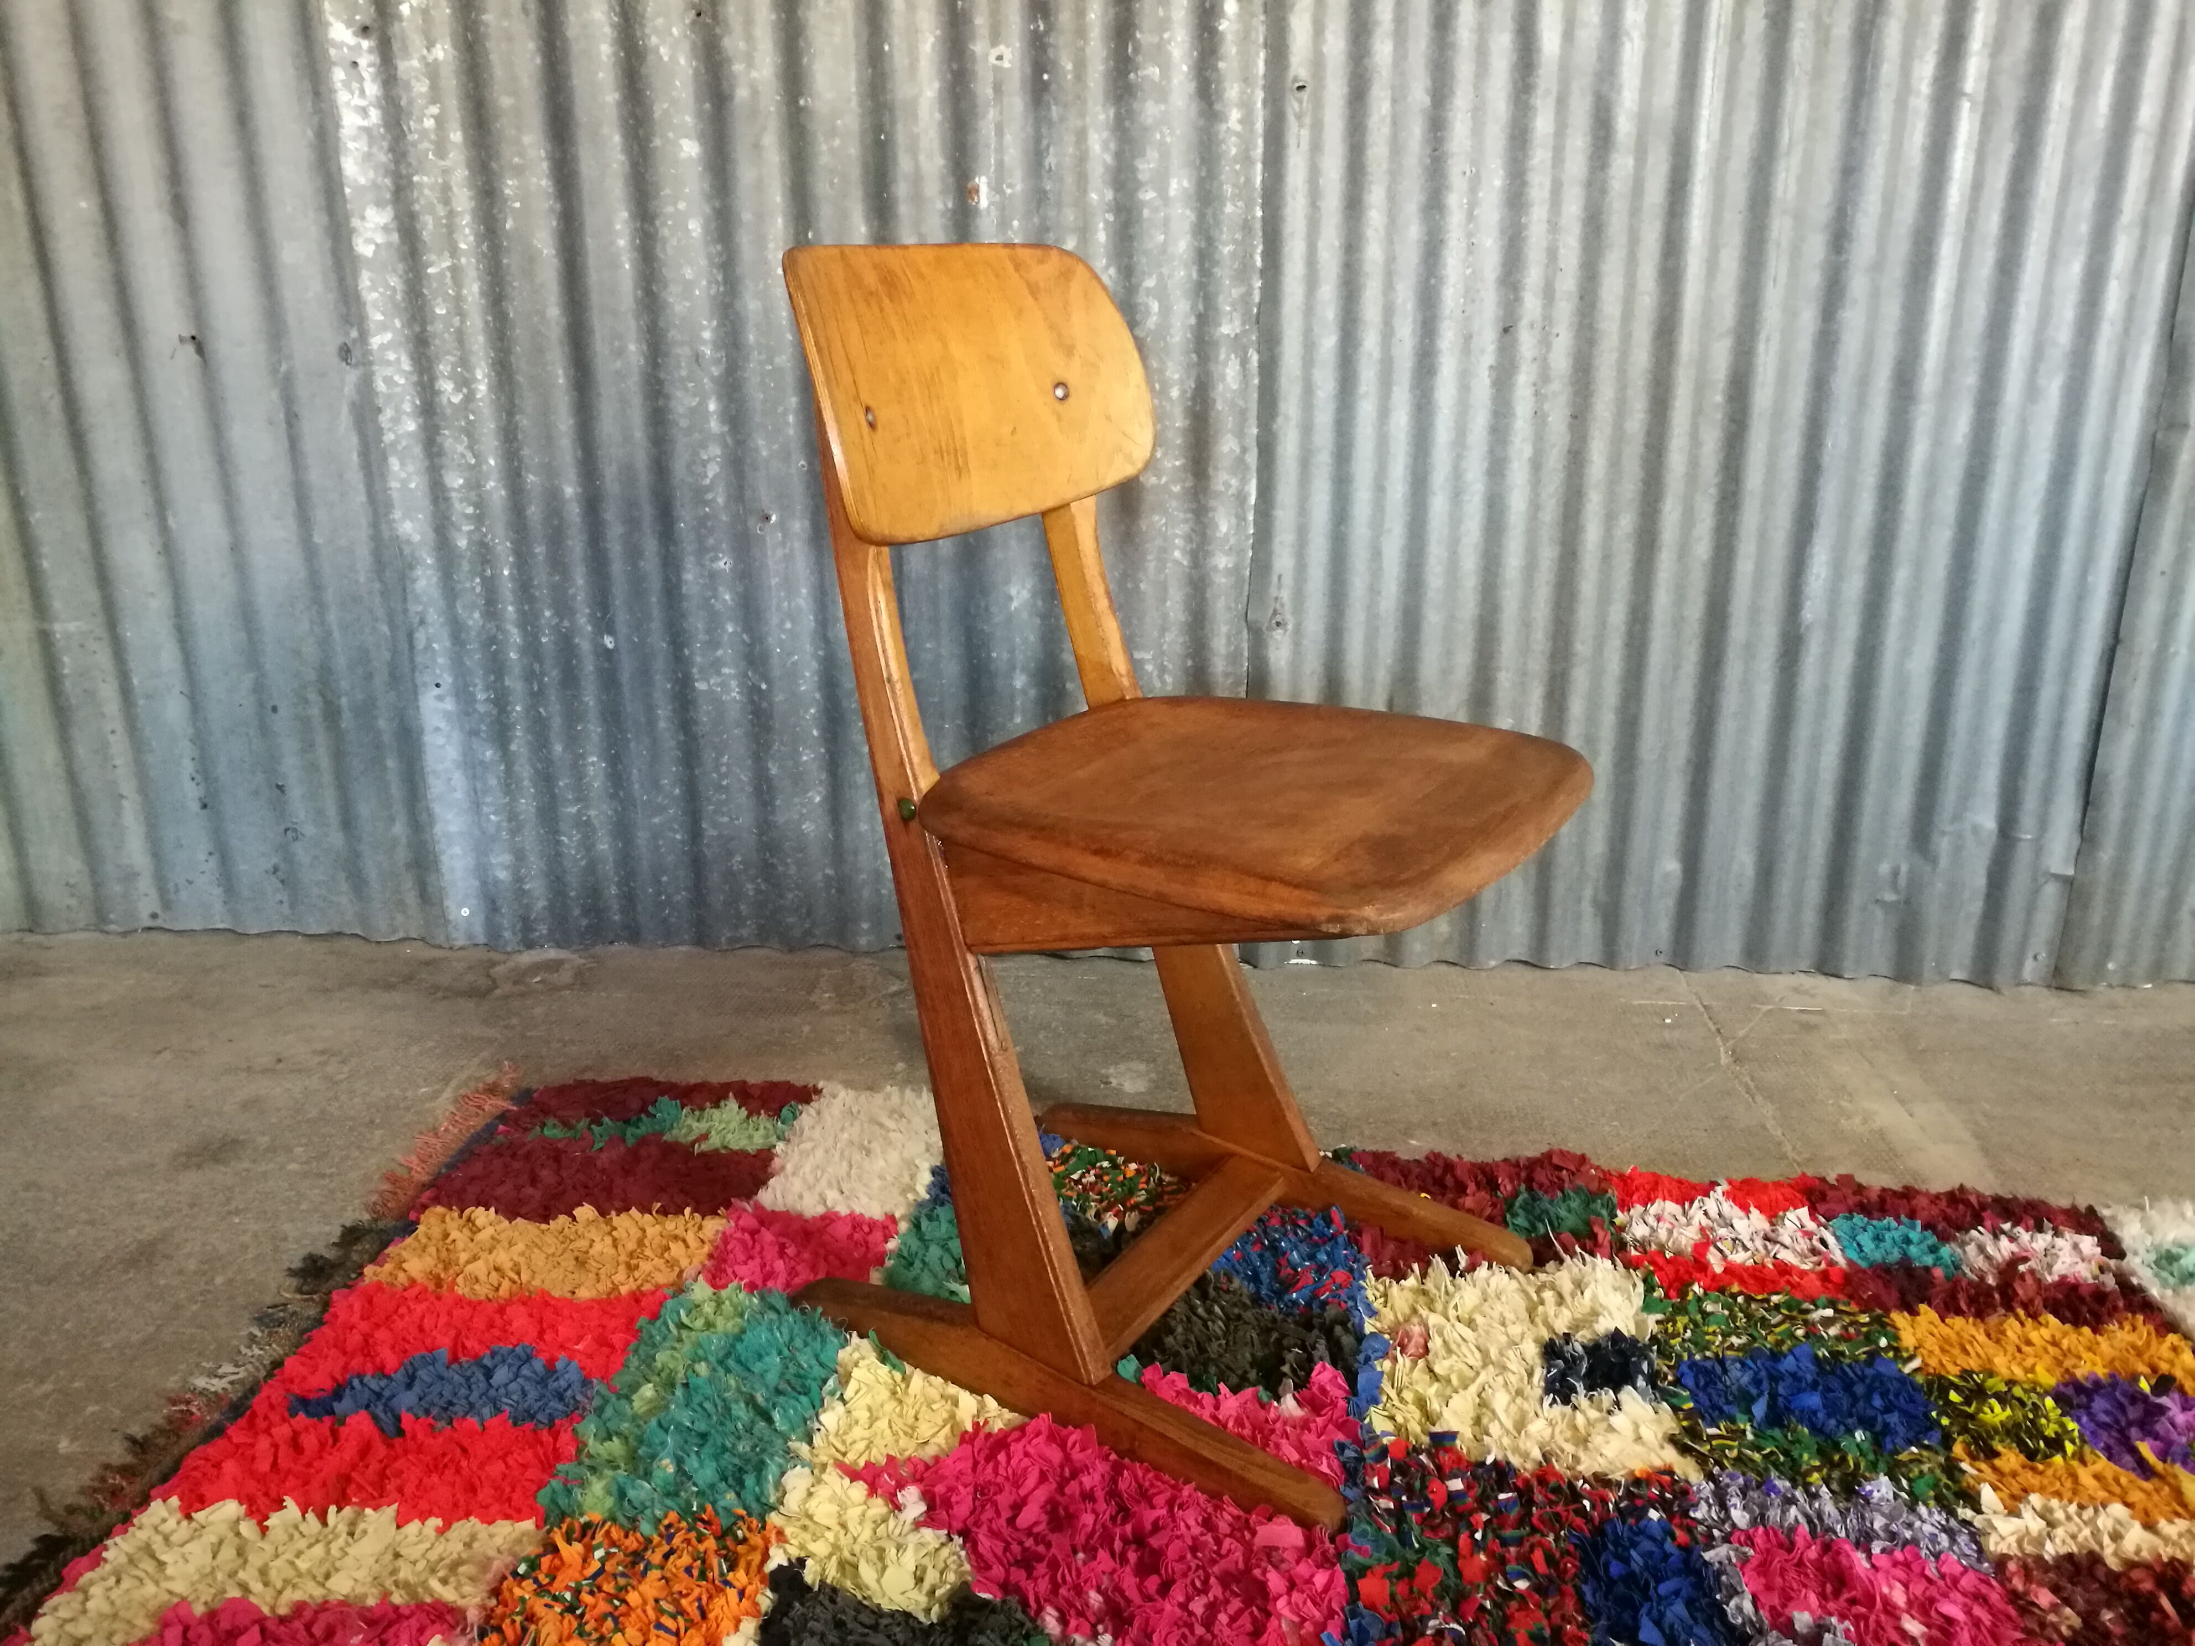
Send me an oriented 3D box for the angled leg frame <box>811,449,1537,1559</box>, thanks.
[{"bbox_3d":[0.055,0.051,1.105,0.415,0.634,0.332,11,21,31],"label":"angled leg frame"}]

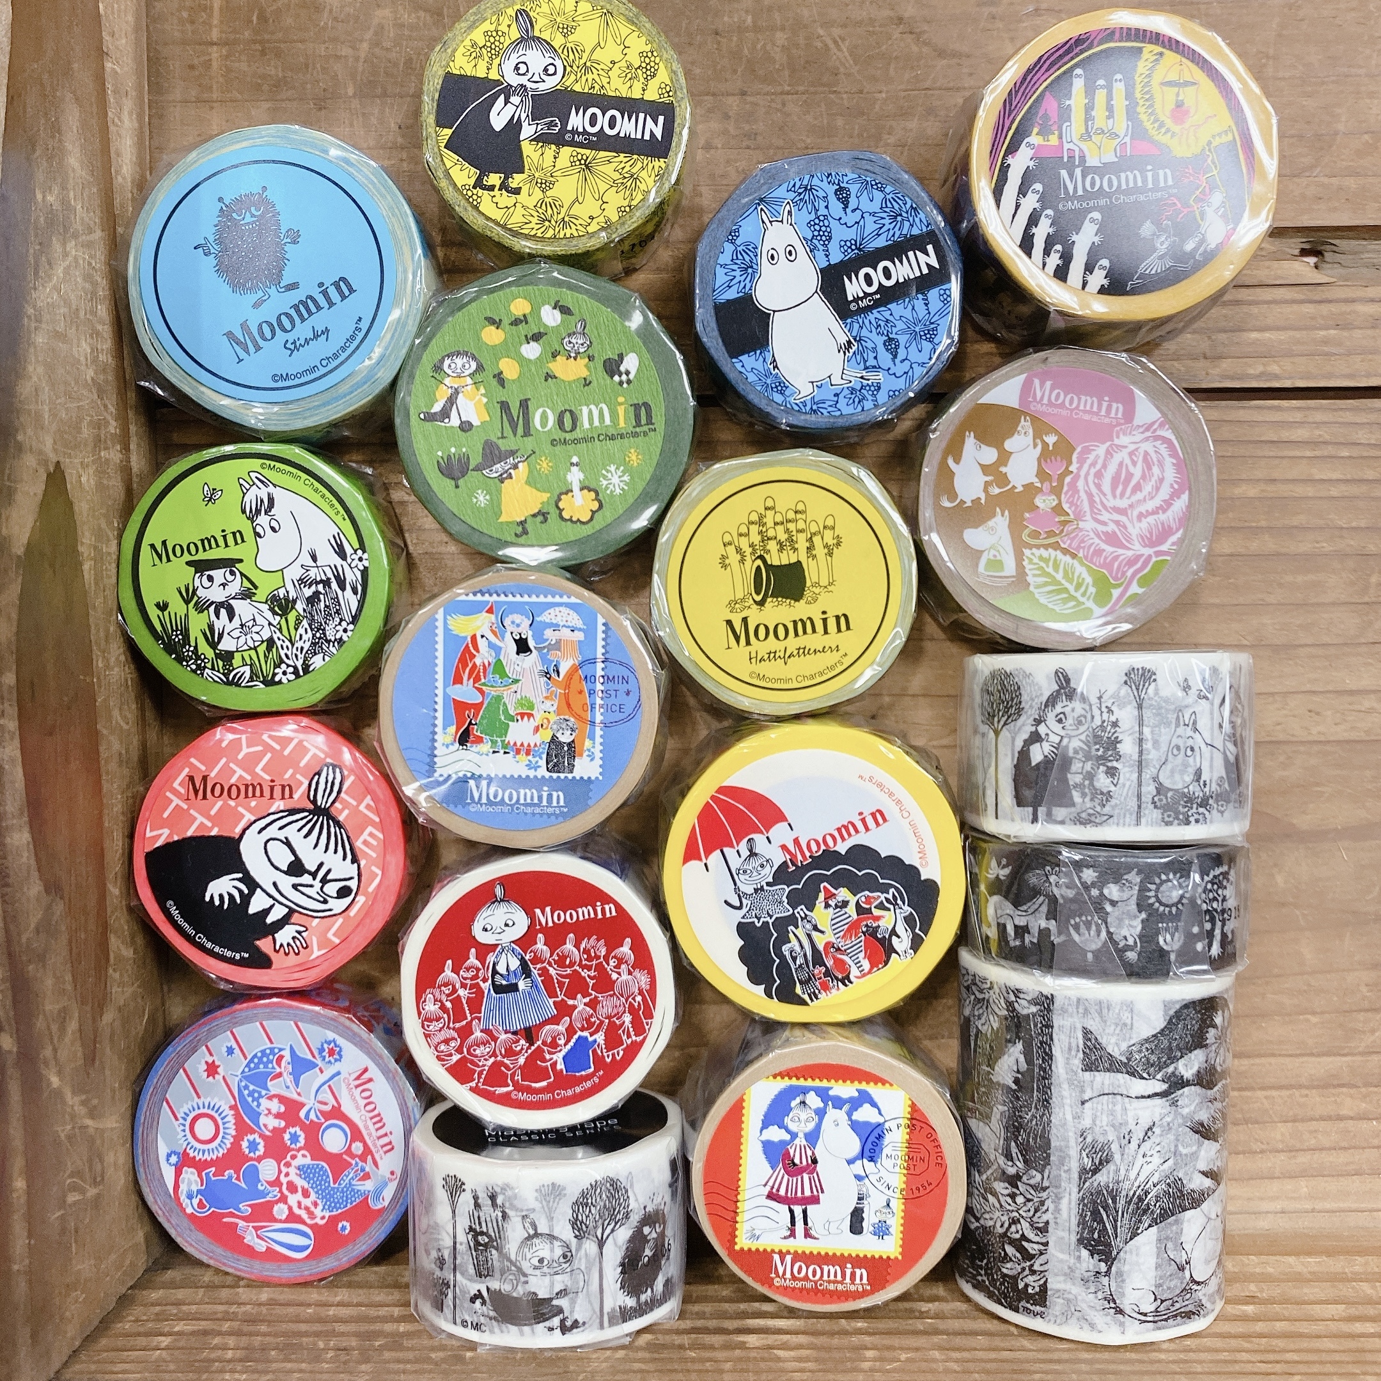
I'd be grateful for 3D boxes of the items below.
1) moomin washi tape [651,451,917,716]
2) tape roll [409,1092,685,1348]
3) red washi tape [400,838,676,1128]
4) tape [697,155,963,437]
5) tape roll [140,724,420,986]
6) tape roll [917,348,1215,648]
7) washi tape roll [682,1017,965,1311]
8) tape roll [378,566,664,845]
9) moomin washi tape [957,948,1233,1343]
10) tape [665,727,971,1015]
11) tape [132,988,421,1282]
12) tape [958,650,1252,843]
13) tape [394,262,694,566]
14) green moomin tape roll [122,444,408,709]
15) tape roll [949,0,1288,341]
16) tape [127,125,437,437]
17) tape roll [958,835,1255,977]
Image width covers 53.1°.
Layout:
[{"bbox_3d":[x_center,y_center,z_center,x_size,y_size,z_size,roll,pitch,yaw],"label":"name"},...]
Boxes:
[{"bbox_3d":[0.017,-0.020,0.268,0.049,0.018,0.049,0,91,-1],"label":"moomin washi tape"},{"bbox_3d":[-0.025,0.092,0.248,0.048,0.048,0.030,0,90,0],"label":"tape roll"},{"bbox_3d":[-0.027,0.053,0.260,0.049,0.030,0.049,0,90,0],"label":"red washi tape"},{"bbox_3d":[0.026,-0.075,0.267,0.050,0.018,0.050,0,91,-1],"label":"tape"},{"bbox_3d":[-0.079,0.030,0.268,0.051,0.017,0.051,0,91,-1],"label":"tape roll"},{"bbox_3d":[0.069,-0.035,0.264,0.054,0.022,0.054,0,90,0],"label":"tape roll"},{"bbox_3d":[0.025,0.088,0.266,0.050,0.026,0.050,0,91,-1],"label":"washi tape roll"},{"bbox_3d":[-0.031,0.003,0.263,0.050,0.024,0.050,0,90,0],"label":"tape roll"},{"bbox_3d":[0.073,0.078,0.252,0.048,0.048,0.060,0,90,0],"label":"moomin washi tape"},{"bbox_3d":[0.023,0.033,0.267,0.056,0.022,0.056,0,91,-1],"label":"tape"},{"bbox_3d":[-0.077,0.083,0.267,0.053,0.020,0.053,0,91,-1],"label":"tape"},{"bbox_3d":[0.074,0.009,0.250,0.050,0.050,0.030,0,90,0],"label":"tape"},{"bbox_3d":[-0.027,-0.051,0.266,0.055,0.019,0.055,0,90,0],"label":"tape"},{"bbox_3d":[-0.081,-0.021,0.266,0.050,0.018,0.050,0,90,0],"label":"green moomin tape roll"},{"bbox_3d":[0.077,-0.094,0.261,0.055,0.029,0.055,0,90,0],"label":"tape roll"},{"bbox_3d":[-0.077,-0.077,0.266,0.056,0.017,0.056,0,91,-1],"label":"tape"},{"bbox_3d":[0.076,0.037,0.255,0.049,0.049,0.020,1,91,-1],"label":"tape roll"}]

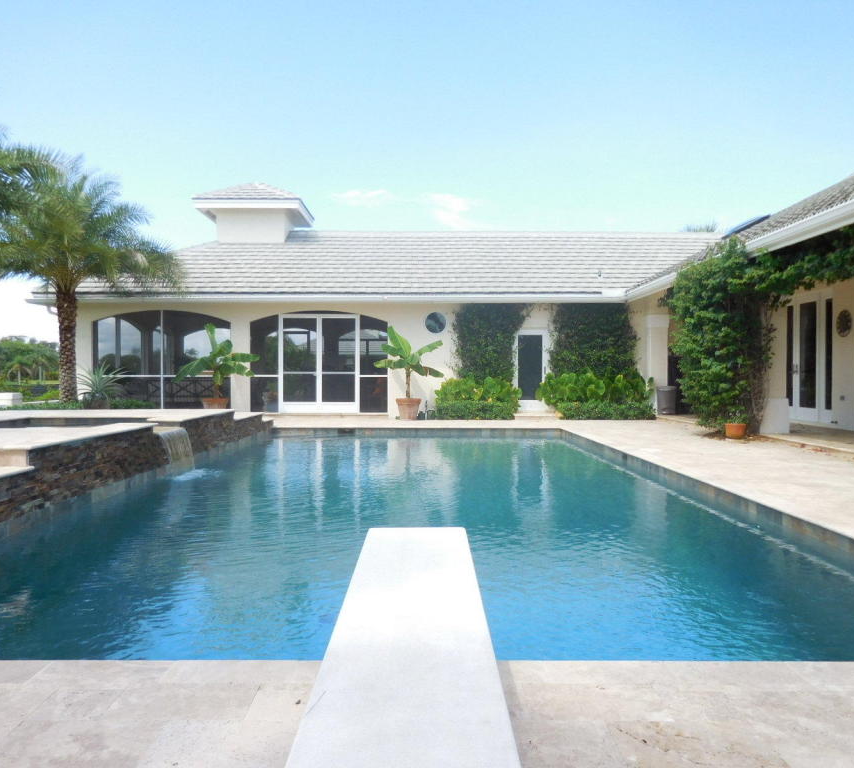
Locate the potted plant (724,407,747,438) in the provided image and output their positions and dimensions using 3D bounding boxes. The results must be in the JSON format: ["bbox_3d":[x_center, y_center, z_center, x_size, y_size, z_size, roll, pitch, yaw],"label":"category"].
[{"bbox_3d":[5.550,0.715,13.300,0.410,0.530,0.410,0,1,-1],"label":"potted plant"}]

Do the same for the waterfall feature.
[{"bbox_3d":[-3.250,0.870,9.600,0.280,0.540,0.950,0,1,-1],"label":"waterfall feature"}]

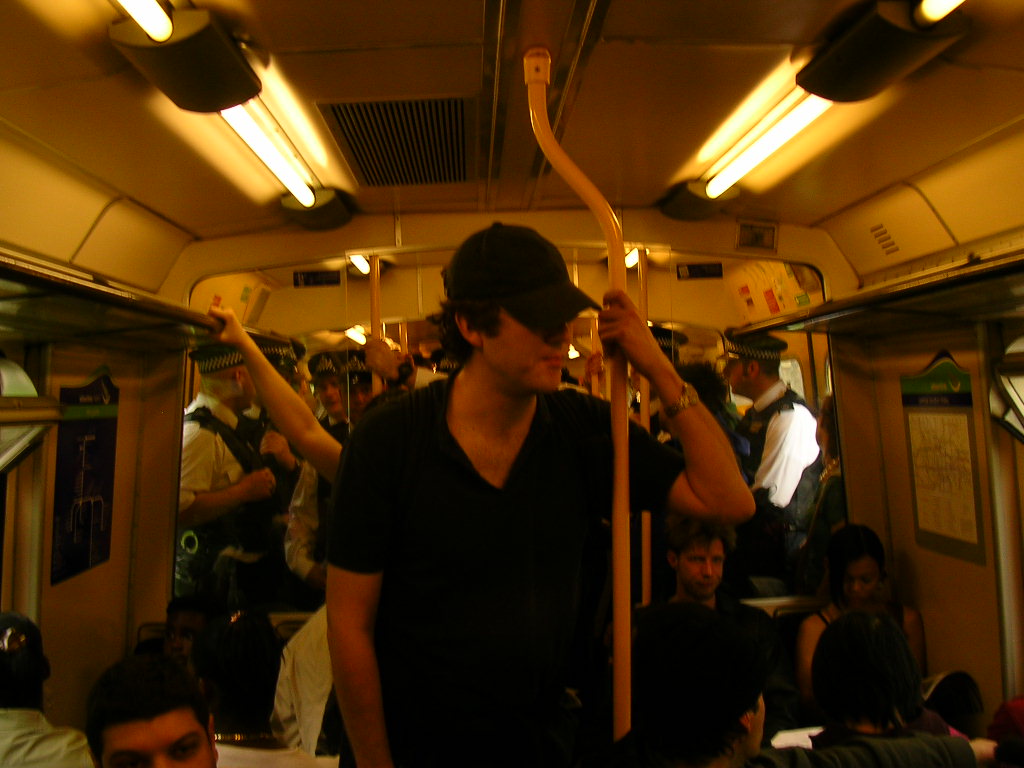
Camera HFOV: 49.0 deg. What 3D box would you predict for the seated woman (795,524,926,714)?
[{"bbox_3d":[1.126,1.028,3.415,0.460,1.250,0.800,-1,0,-2],"label":"seated woman"}]

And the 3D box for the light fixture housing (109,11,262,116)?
[{"bbox_3d":[-0.610,-0.602,2.131,0.172,0.064,0.412,-9,-1,-1],"label":"light fixture housing"}]

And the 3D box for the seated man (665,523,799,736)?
[{"bbox_3d":[0.650,1.018,3.339,0.520,1.290,0.820,-1,0,-2],"label":"seated man"}]

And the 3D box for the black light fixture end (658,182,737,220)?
[{"bbox_3d":[0.610,-0.589,3.661,0.175,0.070,0.430,7,-1,-2],"label":"black light fixture end"}]

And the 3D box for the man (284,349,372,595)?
[{"bbox_3d":[-0.737,0.792,4.723,0.520,1.810,0.380,-1,0,-26],"label":"man"}]

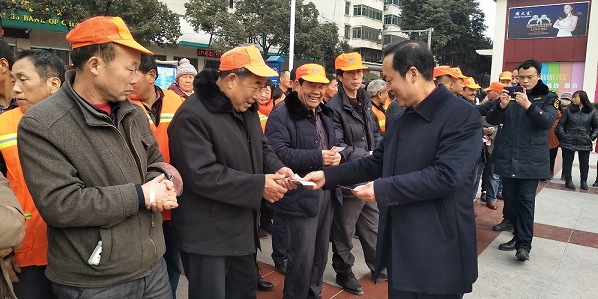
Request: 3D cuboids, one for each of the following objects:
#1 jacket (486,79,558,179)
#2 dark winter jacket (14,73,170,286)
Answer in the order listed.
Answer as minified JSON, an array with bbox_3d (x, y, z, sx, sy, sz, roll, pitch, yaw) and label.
[{"bbox_3d":[2.040,-0.183,4.120,0.580,0.870,0.450,7,8,40],"label":"jacket"},{"bbox_3d":[-0.715,0.080,1.570,0.420,0.690,0.510,5,7,27],"label":"dark winter jacket"}]

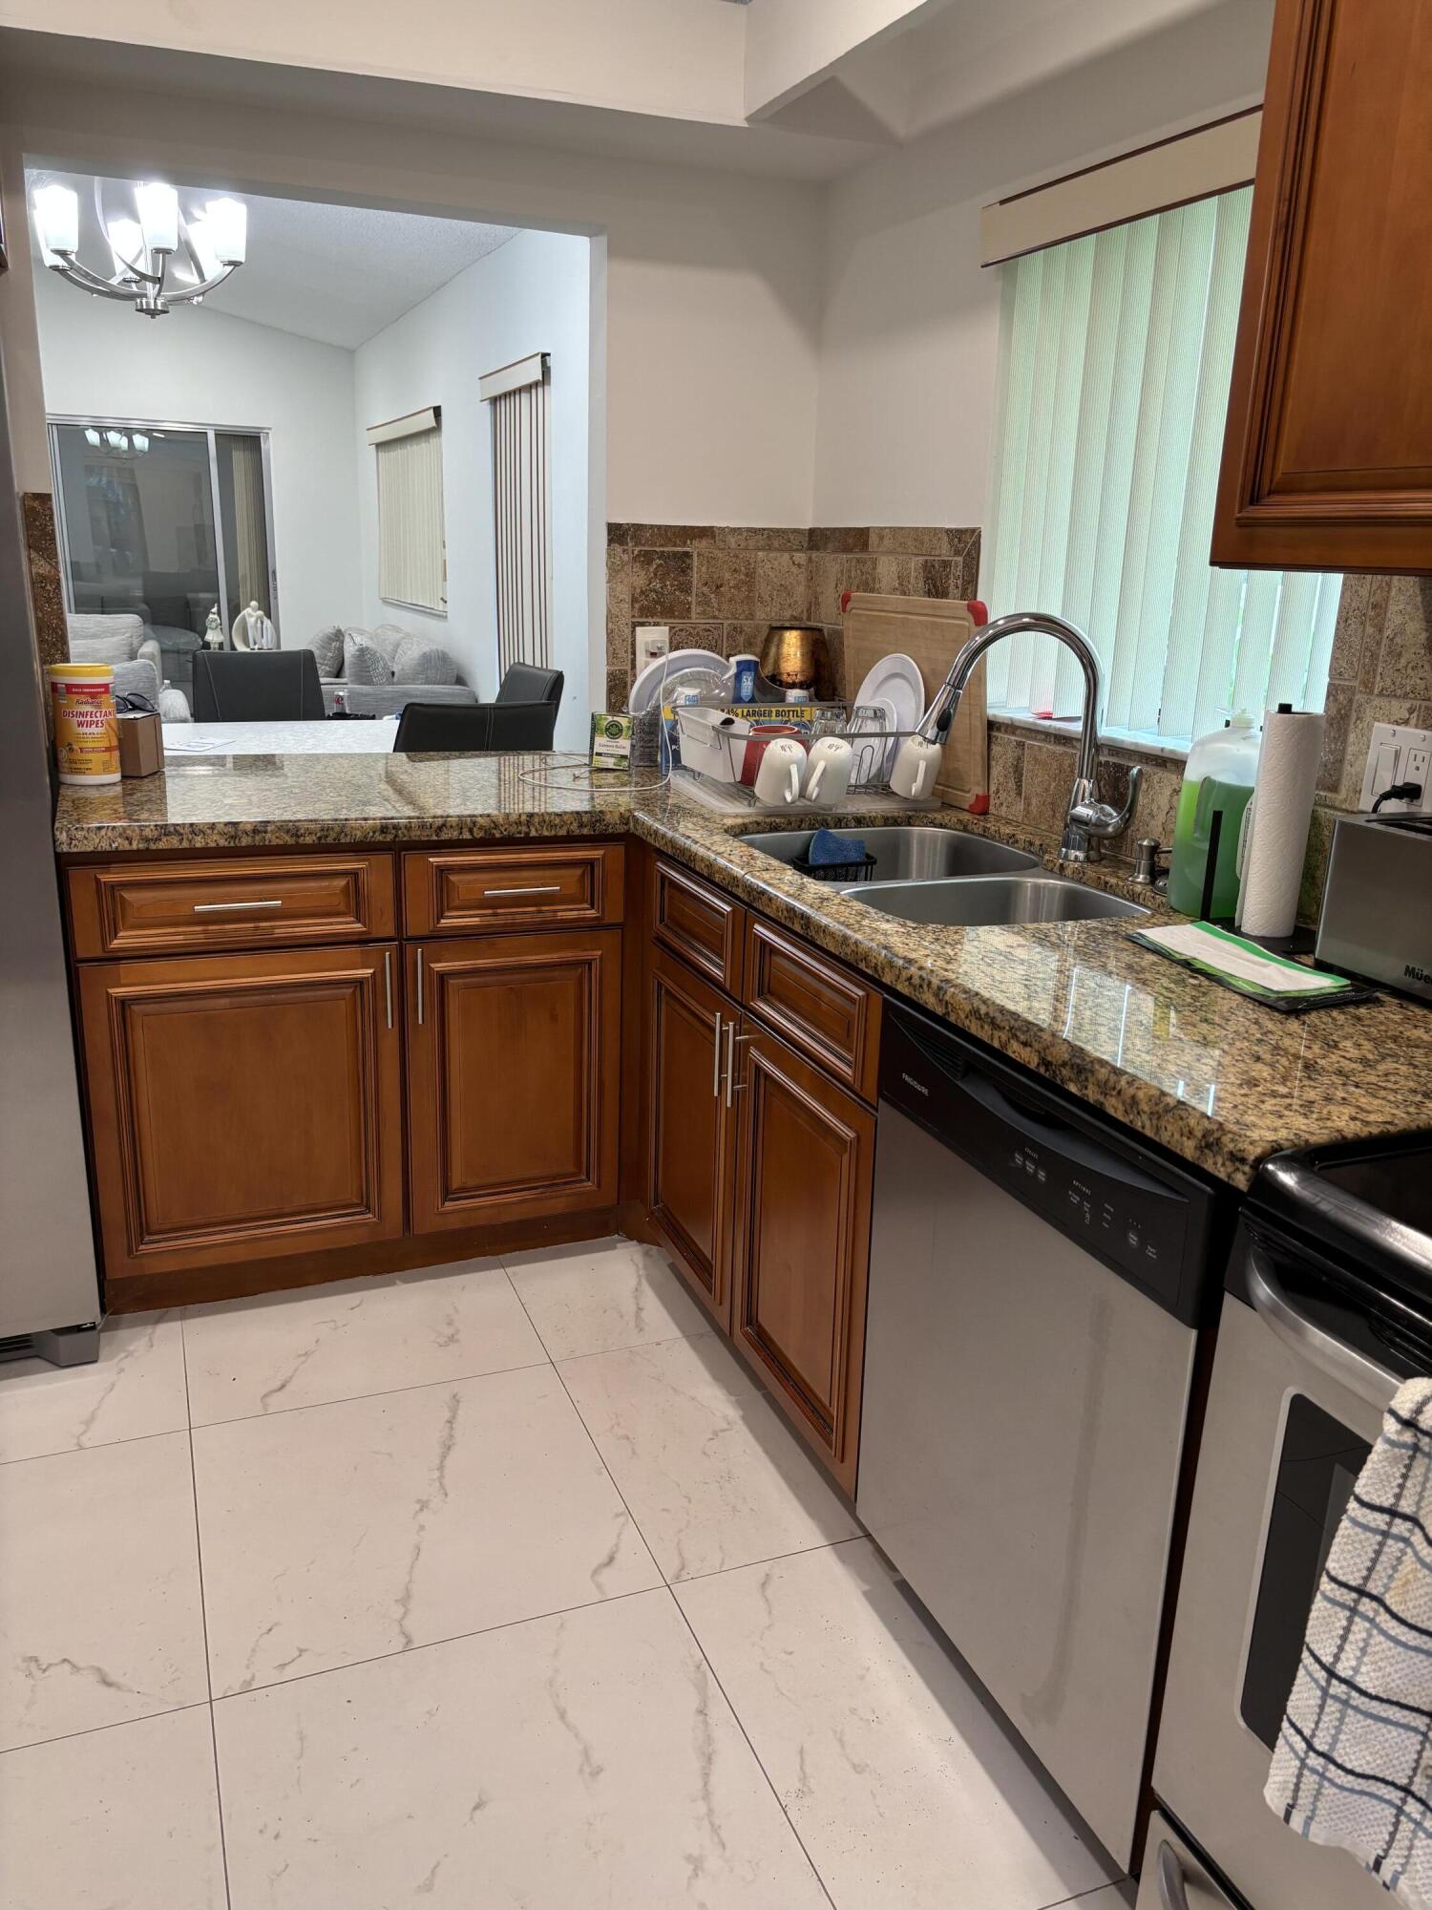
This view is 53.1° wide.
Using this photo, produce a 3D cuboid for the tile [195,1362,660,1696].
[{"bbox_3d":[-0.457,0.827,2.155,0.600,0.010,0.600,-5,17,-21],"label":"tile"}]

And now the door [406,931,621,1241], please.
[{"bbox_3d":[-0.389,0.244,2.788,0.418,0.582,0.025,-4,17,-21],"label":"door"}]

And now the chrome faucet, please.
[{"bbox_3d":[0.498,-0.335,2.264,0.310,0.395,0.165,-1,16,-9],"label":"chrome faucet"}]

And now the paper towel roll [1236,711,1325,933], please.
[{"bbox_3d":[0.737,-0.168,1.859,0.077,0.280,0.077,2,16,0],"label":"paper towel roll"}]

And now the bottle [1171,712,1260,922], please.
[{"bbox_3d":[0.723,-0.203,2.025,0.140,0.280,0.100,2,16,3],"label":"bottle"}]

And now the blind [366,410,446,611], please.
[{"bbox_3d":[-1.660,-2.350,7.654,0.085,0.950,1.950,-5,17,-21],"label":"blind"}]

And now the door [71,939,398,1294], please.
[{"bbox_3d":[-0.843,0.278,2.611,0.535,0.587,0.025,-4,17,-21],"label":"door"}]

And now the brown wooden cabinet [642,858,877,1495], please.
[{"bbox_3d":[0.303,0.300,2.414,0.600,0.830,0.910,-5,17,-21],"label":"brown wooden cabinet"}]

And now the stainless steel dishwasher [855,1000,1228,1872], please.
[{"bbox_3d":[0.585,0.485,1.733,0.600,0.785,0.605,-5,17,-21],"label":"stainless steel dishwasher"}]

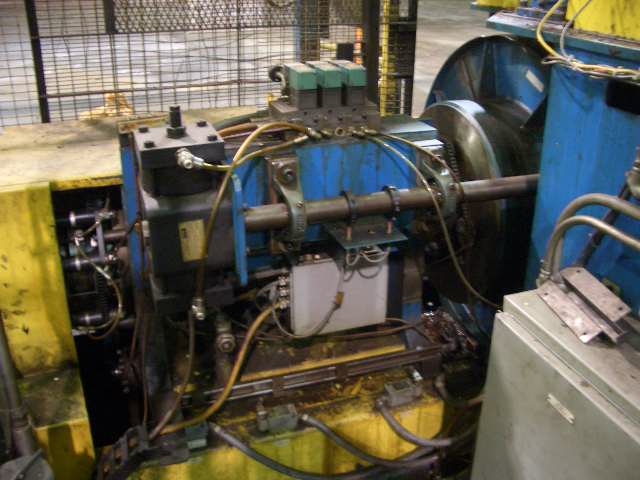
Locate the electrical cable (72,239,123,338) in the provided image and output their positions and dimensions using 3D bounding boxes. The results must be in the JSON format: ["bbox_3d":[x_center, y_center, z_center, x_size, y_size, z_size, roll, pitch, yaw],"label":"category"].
[{"bbox_3d":[-0.674,0.151,1.922,0.164,0.348,0.112,-8,25,-18],"label":"electrical cable"}]

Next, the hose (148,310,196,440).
[{"bbox_3d":[-0.417,0.381,1.826,0.176,0.322,0.136,-8,25,-18],"label":"hose"}]

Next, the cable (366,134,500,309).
[{"bbox_3d":[0.398,-0.030,2.122,0.501,0.656,0.177,-8,25,-18],"label":"cable"}]

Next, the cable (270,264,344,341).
[{"bbox_3d":[-0.048,0.179,2.091,0.223,0.256,0.132,-8,25,-18],"label":"cable"}]

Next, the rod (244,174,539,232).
[{"bbox_3d":[0.258,-0.121,2.005,0.998,0.064,0.064,-8,25,-18],"label":"rod"}]

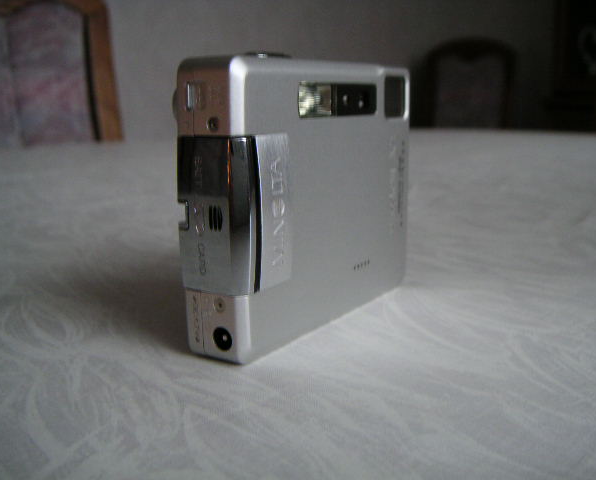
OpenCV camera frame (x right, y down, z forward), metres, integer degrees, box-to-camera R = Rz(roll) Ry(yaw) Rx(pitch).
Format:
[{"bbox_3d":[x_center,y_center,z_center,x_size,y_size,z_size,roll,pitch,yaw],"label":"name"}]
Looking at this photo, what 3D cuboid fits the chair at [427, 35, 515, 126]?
[{"bbox_3d":[0.690,-0.335,3.068,0.450,1.042,0.550,4,12,19],"label":"chair"}]

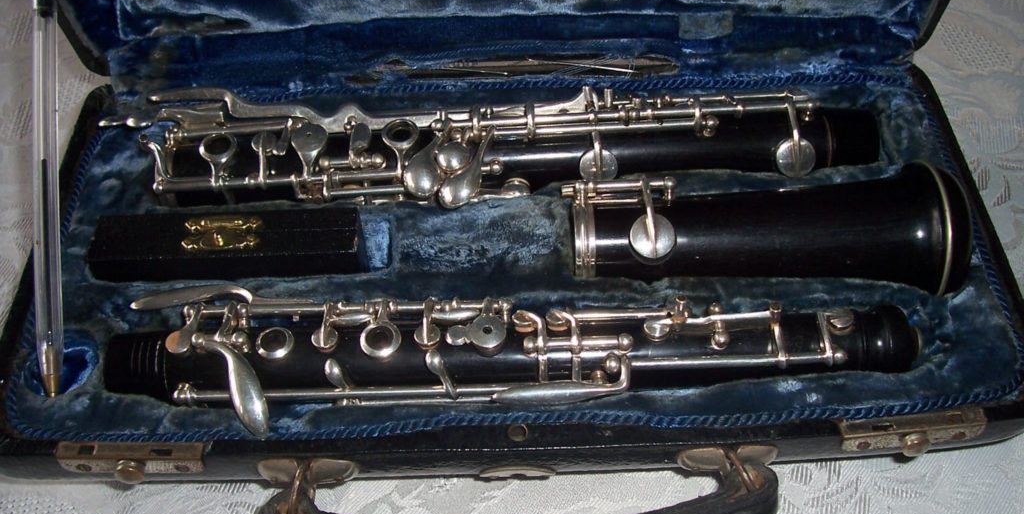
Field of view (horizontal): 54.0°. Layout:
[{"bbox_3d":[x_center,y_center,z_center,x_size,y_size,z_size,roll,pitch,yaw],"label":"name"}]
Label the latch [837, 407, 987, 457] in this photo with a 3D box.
[{"bbox_3d":[0.114,0.051,0.286,0.041,0.009,0.010,-3,51,-2],"label":"latch"}]

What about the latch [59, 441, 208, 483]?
[{"bbox_3d":[-0.107,0.059,0.284,0.041,0.009,0.010,-1,51,0],"label":"latch"}]

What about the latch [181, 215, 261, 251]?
[{"bbox_3d":[-0.096,-0.009,0.332,0.025,0.004,0.014,-1,51,0],"label":"latch"}]

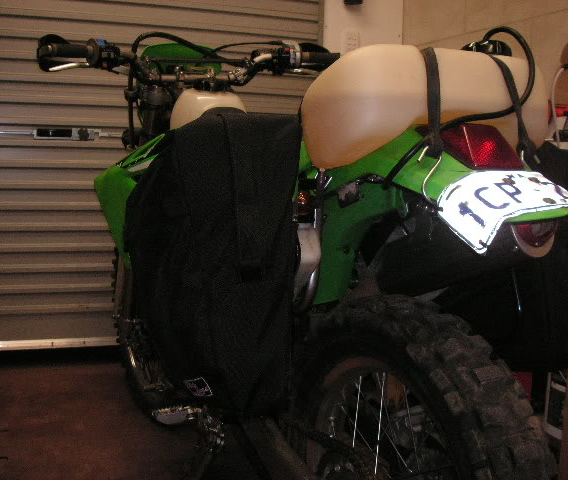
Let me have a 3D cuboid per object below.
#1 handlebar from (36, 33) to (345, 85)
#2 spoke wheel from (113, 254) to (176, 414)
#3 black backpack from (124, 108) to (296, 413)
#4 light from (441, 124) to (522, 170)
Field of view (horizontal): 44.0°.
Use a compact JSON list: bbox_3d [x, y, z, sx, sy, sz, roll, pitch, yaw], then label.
[{"bbox_3d":[-0.226,-0.472,1.874,0.810,0.135,0.180,-6,10,-28],"label":"handlebar"},{"bbox_3d":[-0.481,0.265,2.499,0.090,0.690,0.690,-6,10,-28],"label":"spoke wheel"},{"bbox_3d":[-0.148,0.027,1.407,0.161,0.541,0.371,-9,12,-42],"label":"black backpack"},{"bbox_3d":[0.268,-0.142,1.004,0.093,0.050,0.128,-6,22,-28],"label":"light"}]

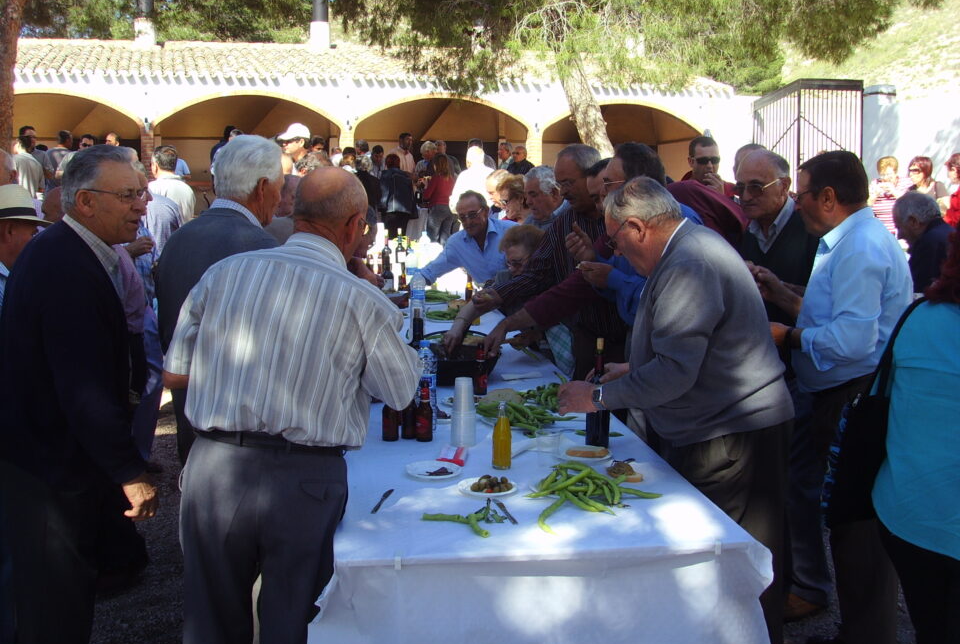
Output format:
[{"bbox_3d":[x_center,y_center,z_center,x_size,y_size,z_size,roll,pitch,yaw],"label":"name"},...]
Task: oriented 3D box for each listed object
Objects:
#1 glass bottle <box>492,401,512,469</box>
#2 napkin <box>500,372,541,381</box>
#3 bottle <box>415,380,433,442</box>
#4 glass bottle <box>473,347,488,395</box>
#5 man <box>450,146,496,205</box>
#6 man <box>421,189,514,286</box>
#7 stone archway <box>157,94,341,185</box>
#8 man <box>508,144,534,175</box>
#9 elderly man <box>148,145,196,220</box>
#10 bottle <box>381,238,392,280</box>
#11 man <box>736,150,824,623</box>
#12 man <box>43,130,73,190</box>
[{"bbox_3d":[0.066,0.334,3.232,0.056,0.200,0.056,0,9,0],"label":"glass bottle"},{"bbox_3d":[0.171,0.213,4.314,0.160,0.012,0.130,2,9,12],"label":"napkin"},{"bbox_3d":[-0.182,0.288,3.530,0.054,0.196,0.054,0,9,0],"label":"bottle"},{"bbox_3d":[0.003,0.172,3.995,0.057,0.185,0.057,0,9,0],"label":"glass bottle"},{"bbox_3d":[-0.059,-0.753,10.005,0.500,1.718,0.360,-2,9,-15],"label":"man"},{"bbox_3d":[-0.023,0.060,5.551,0.650,1.440,0.600,7,11,37],"label":"man"},{"bbox_3d":[-3.624,-2.251,17.007,3.050,2.600,0.400,-1,9,-10],"label":"stone archway"},{"bbox_3d":[0.512,-1.425,14.151,0.360,1.746,0.500,-7,11,-37],"label":"man"},{"bbox_3d":[-2.346,-0.474,8.227,0.500,1.722,0.360,-5,10,-30],"label":"elderly man"},{"bbox_3d":[-0.640,-0.428,7.400,0.080,0.300,0.080,0,9,0],"label":"bottle"},{"bbox_3d":[1.082,0.236,3.869,0.440,1.682,0.520,-6,11,-32],"label":"man"},{"bbox_3d":[-5.218,-1.517,13.501,0.520,1.720,0.360,4,10,24],"label":"man"}]

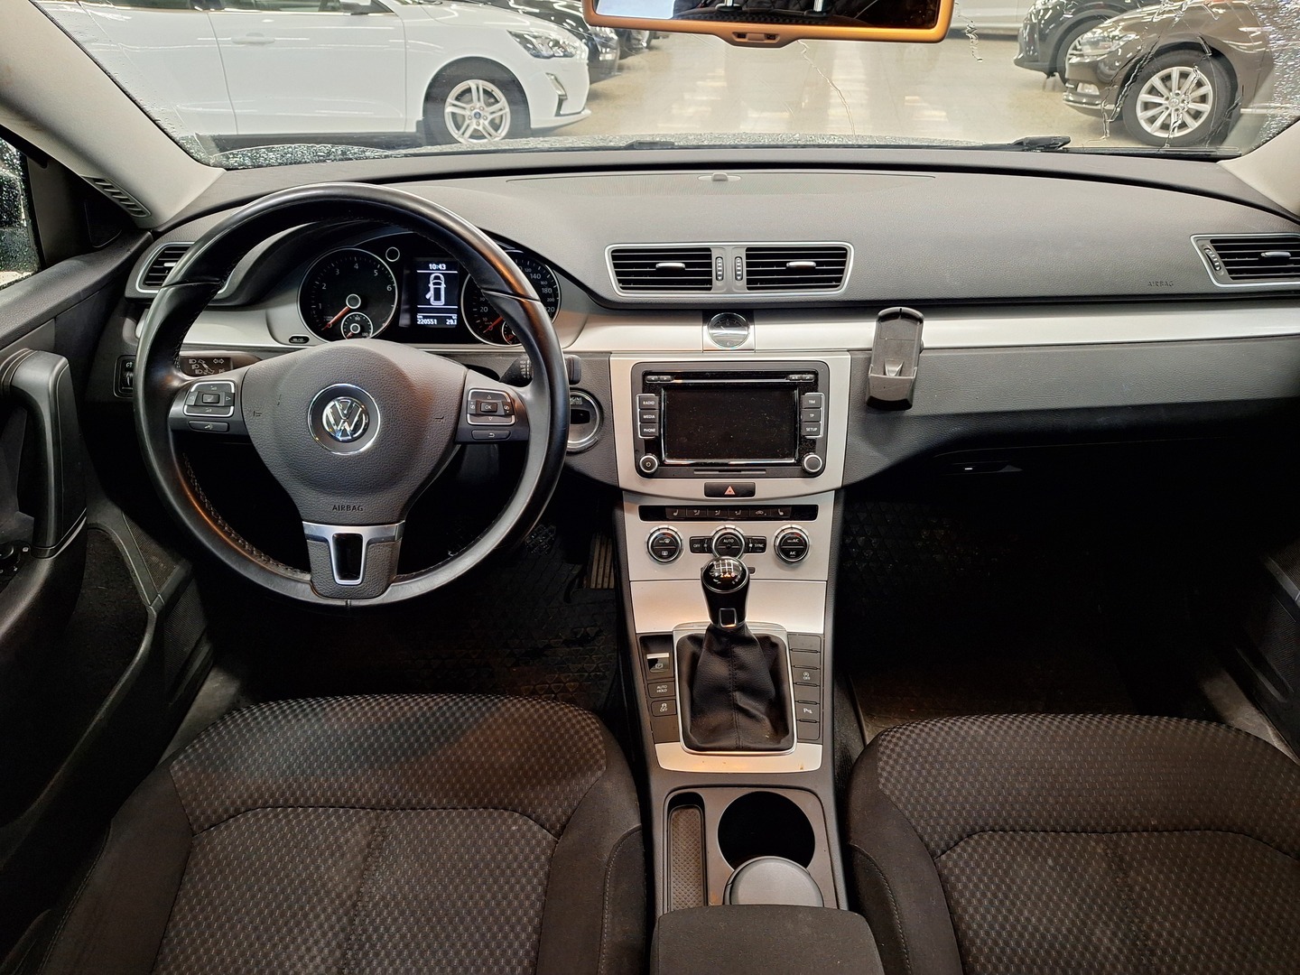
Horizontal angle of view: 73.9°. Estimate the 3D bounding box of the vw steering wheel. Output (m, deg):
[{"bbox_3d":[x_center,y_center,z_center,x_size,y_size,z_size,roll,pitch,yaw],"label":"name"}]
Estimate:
[{"bbox_3d":[-0.259,-0.074,0.779,0.377,0.374,0.090,0,9,1],"label":"vw steering wheel"}]

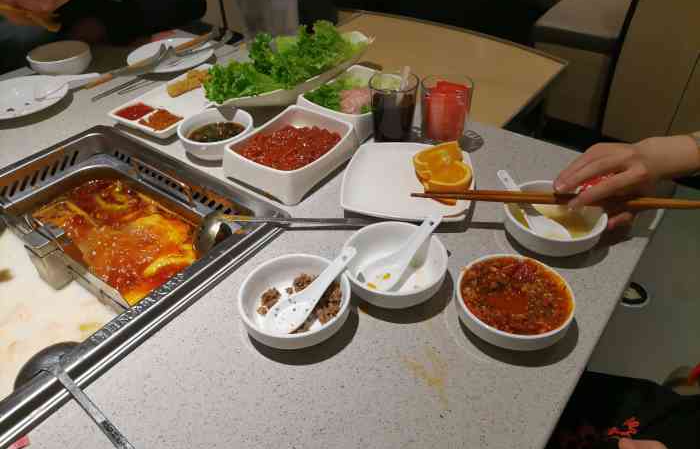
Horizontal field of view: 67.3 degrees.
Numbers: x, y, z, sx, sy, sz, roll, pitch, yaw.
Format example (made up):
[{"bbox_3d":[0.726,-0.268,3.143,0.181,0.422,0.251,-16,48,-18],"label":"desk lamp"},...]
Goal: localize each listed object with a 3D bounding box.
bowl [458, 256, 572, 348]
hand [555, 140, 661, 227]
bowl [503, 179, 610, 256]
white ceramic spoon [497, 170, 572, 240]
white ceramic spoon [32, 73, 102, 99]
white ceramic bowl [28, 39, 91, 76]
[{"bbox_3d":[0.167,0.084,0.542,0.114,0.038,0.114,-1,40,1],"label":"bowl"},{"bbox_3d":[0.314,-0.048,0.645,0.125,0.075,0.080,-20,41,3],"label":"hand"},{"bbox_3d":[0.259,-0.002,0.679,0.122,0.044,0.122,-1,41,1],"label":"bowl"},{"bbox_3d":[0.218,-0.015,0.639,0.043,0.043,0.124,-20,44,-20],"label":"white ceramic spoon"},{"bbox_3d":[-0.544,-0.263,1.017,0.121,0.035,0.043,-16,43,-15],"label":"white ceramic spoon"},{"bbox_3d":[-0.579,-0.329,1.058,0.114,0.038,0.114,-1,40,1],"label":"white ceramic bowl"}]

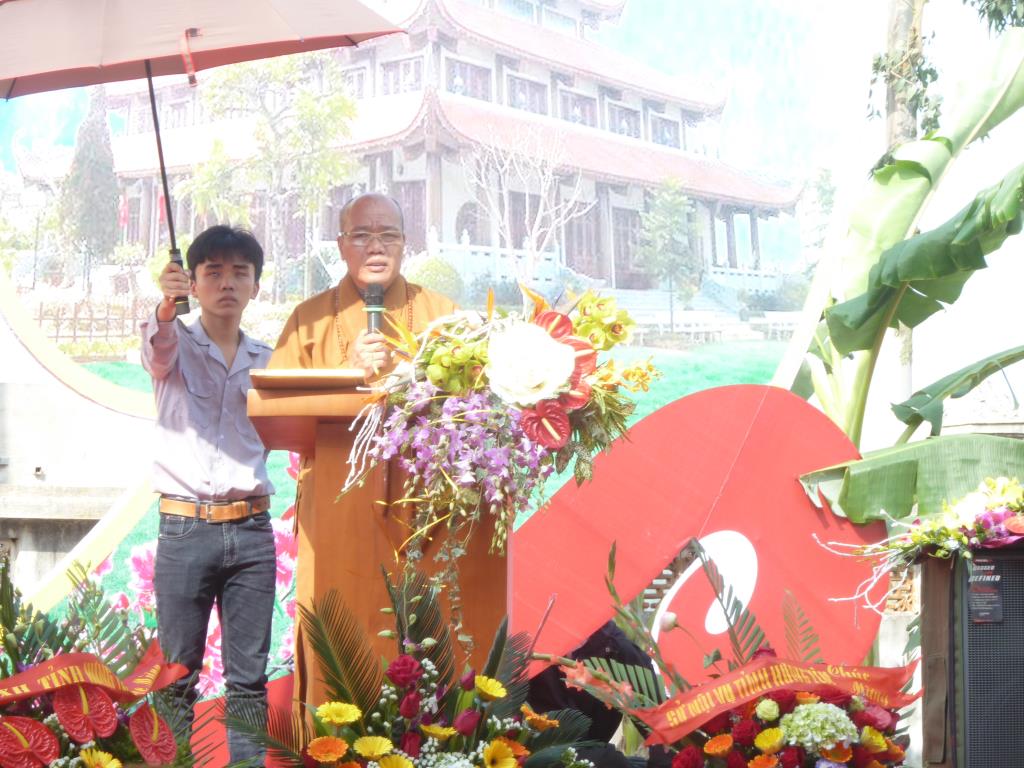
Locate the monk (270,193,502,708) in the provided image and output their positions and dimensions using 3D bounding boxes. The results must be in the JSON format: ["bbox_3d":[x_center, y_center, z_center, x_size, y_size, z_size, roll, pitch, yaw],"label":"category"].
[{"bbox_3d":[-0.345,0.335,12.600,0.560,1.630,0.400,0,0,-5],"label":"monk"}]

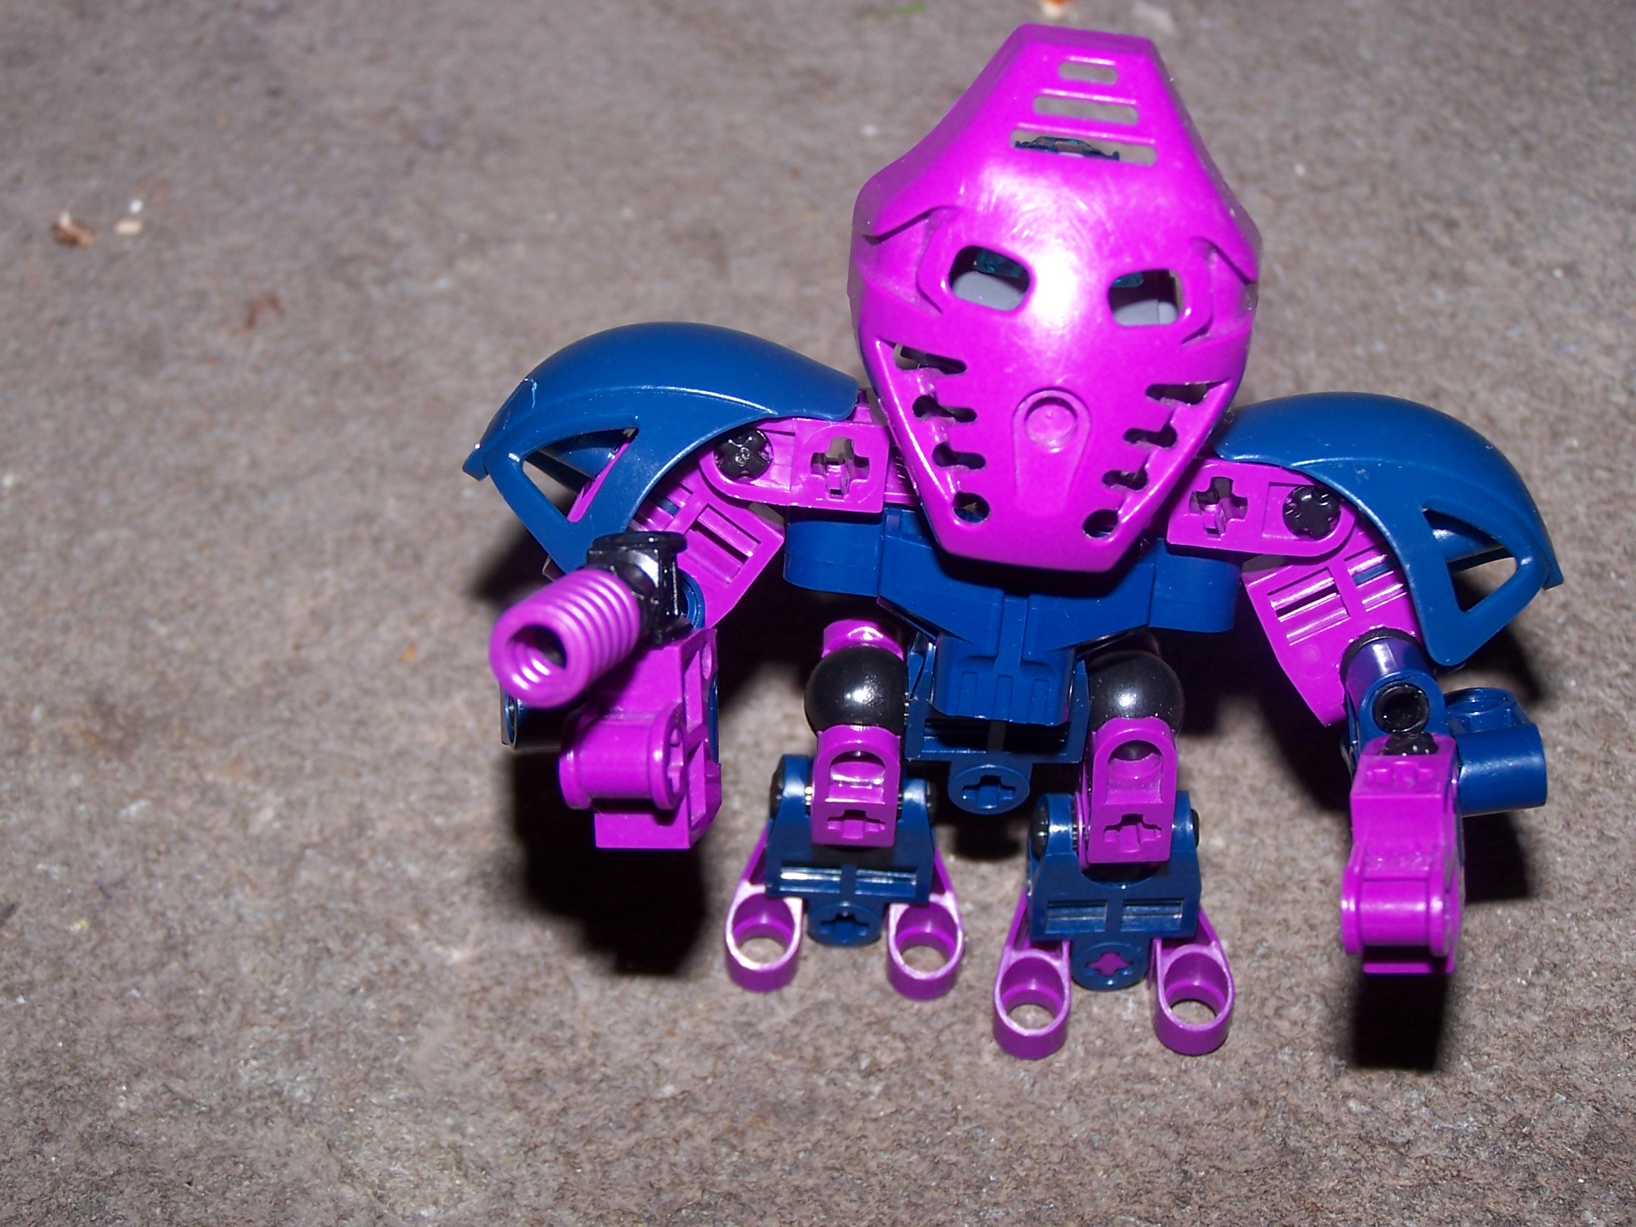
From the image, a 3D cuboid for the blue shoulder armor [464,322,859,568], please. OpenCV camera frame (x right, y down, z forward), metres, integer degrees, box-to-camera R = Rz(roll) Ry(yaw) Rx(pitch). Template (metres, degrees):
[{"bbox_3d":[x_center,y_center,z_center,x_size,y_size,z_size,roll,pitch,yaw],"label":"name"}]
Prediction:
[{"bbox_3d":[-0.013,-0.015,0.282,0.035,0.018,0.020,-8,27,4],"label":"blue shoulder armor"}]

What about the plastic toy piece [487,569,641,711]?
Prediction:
[{"bbox_3d":[-0.018,0.002,0.234,0.008,0.008,0.013,0,13,13],"label":"plastic toy piece"}]

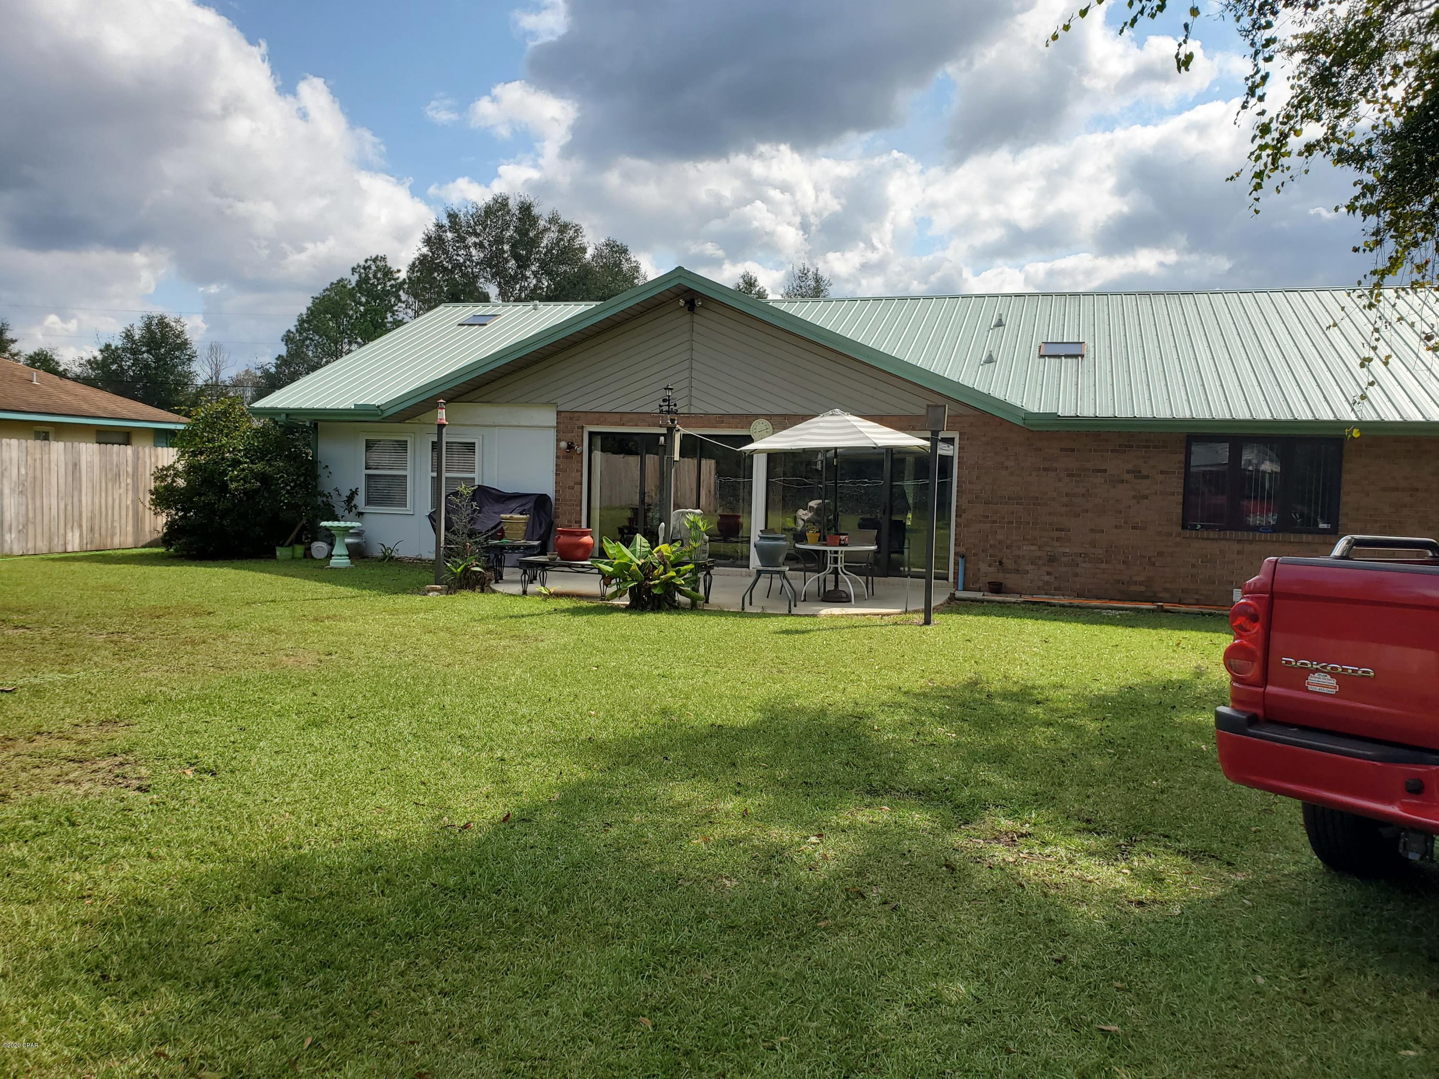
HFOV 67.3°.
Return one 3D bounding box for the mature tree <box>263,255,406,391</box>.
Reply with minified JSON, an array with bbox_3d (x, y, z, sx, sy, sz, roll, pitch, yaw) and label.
[{"bbox_3d":[-16.834,-7.248,47.669,6.600,10.900,6.200,2,4,0],"label":"mature tree"}]

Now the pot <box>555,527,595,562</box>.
[{"bbox_3d":[-1.769,0.034,13.231,0.480,0.408,0.470,2,4,0],"label":"pot"}]

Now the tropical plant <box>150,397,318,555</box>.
[{"bbox_3d":[-8.199,-1.071,18.183,2.700,2.620,2.550,2,4,0],"label":"tropical plant"}]

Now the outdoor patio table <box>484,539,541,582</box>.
[{"bbox_3d":[-2.749,0.299,14.402,0.640,0.525,0.600,2,4,0],"label":"outdoor patio table"}]

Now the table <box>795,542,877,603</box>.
[{"bbox_3d":[1.450,0.404,13.379,1.010,0.685,1.000,2,4,0],"label":"table"}]

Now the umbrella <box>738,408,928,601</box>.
[{"bbox_3d":[1.430,-0.426,13.347,2.320,2.345,2.280,2,4,0],"label":"umbrella"}]

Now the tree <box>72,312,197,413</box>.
[{"bbox_3d":[-31.240,-7.443,57.703,6.700,9.200,6.200,2,4,0],"label":"tree"}]

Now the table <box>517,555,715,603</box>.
[{"bbox_3d":[-1.245,0.458,13.007,2.380,0.470,0.680,2,4,12],"label":"table"}]

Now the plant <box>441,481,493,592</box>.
[{"bbox_3d":[-3.101,-0.054,13.278,0.630,1.340,0.600,2,4,0],"label":"plant"}]

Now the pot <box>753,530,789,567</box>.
[{"bbox_3d":[0.592,0.129,12.382,0.420,0.380,0.410,2,4,0],"label":"pot"}]

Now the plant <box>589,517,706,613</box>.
[{"bbox_3d":[-0.806,0.269,12.393,1.300,1.000,1.120,2,4,0],"label":"plant"}]

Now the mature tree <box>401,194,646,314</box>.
[{"bbox_3d":[-7.916,-7.738,43.614,9.900,12.900,9.000,2,4,0],"label":"mature tree"}]

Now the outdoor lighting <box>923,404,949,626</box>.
[{"bbox_3d":[2.347,-0.262,11.825,0.215,2.410,0.160,3,4,18],"label":"outdoor lighting"}]

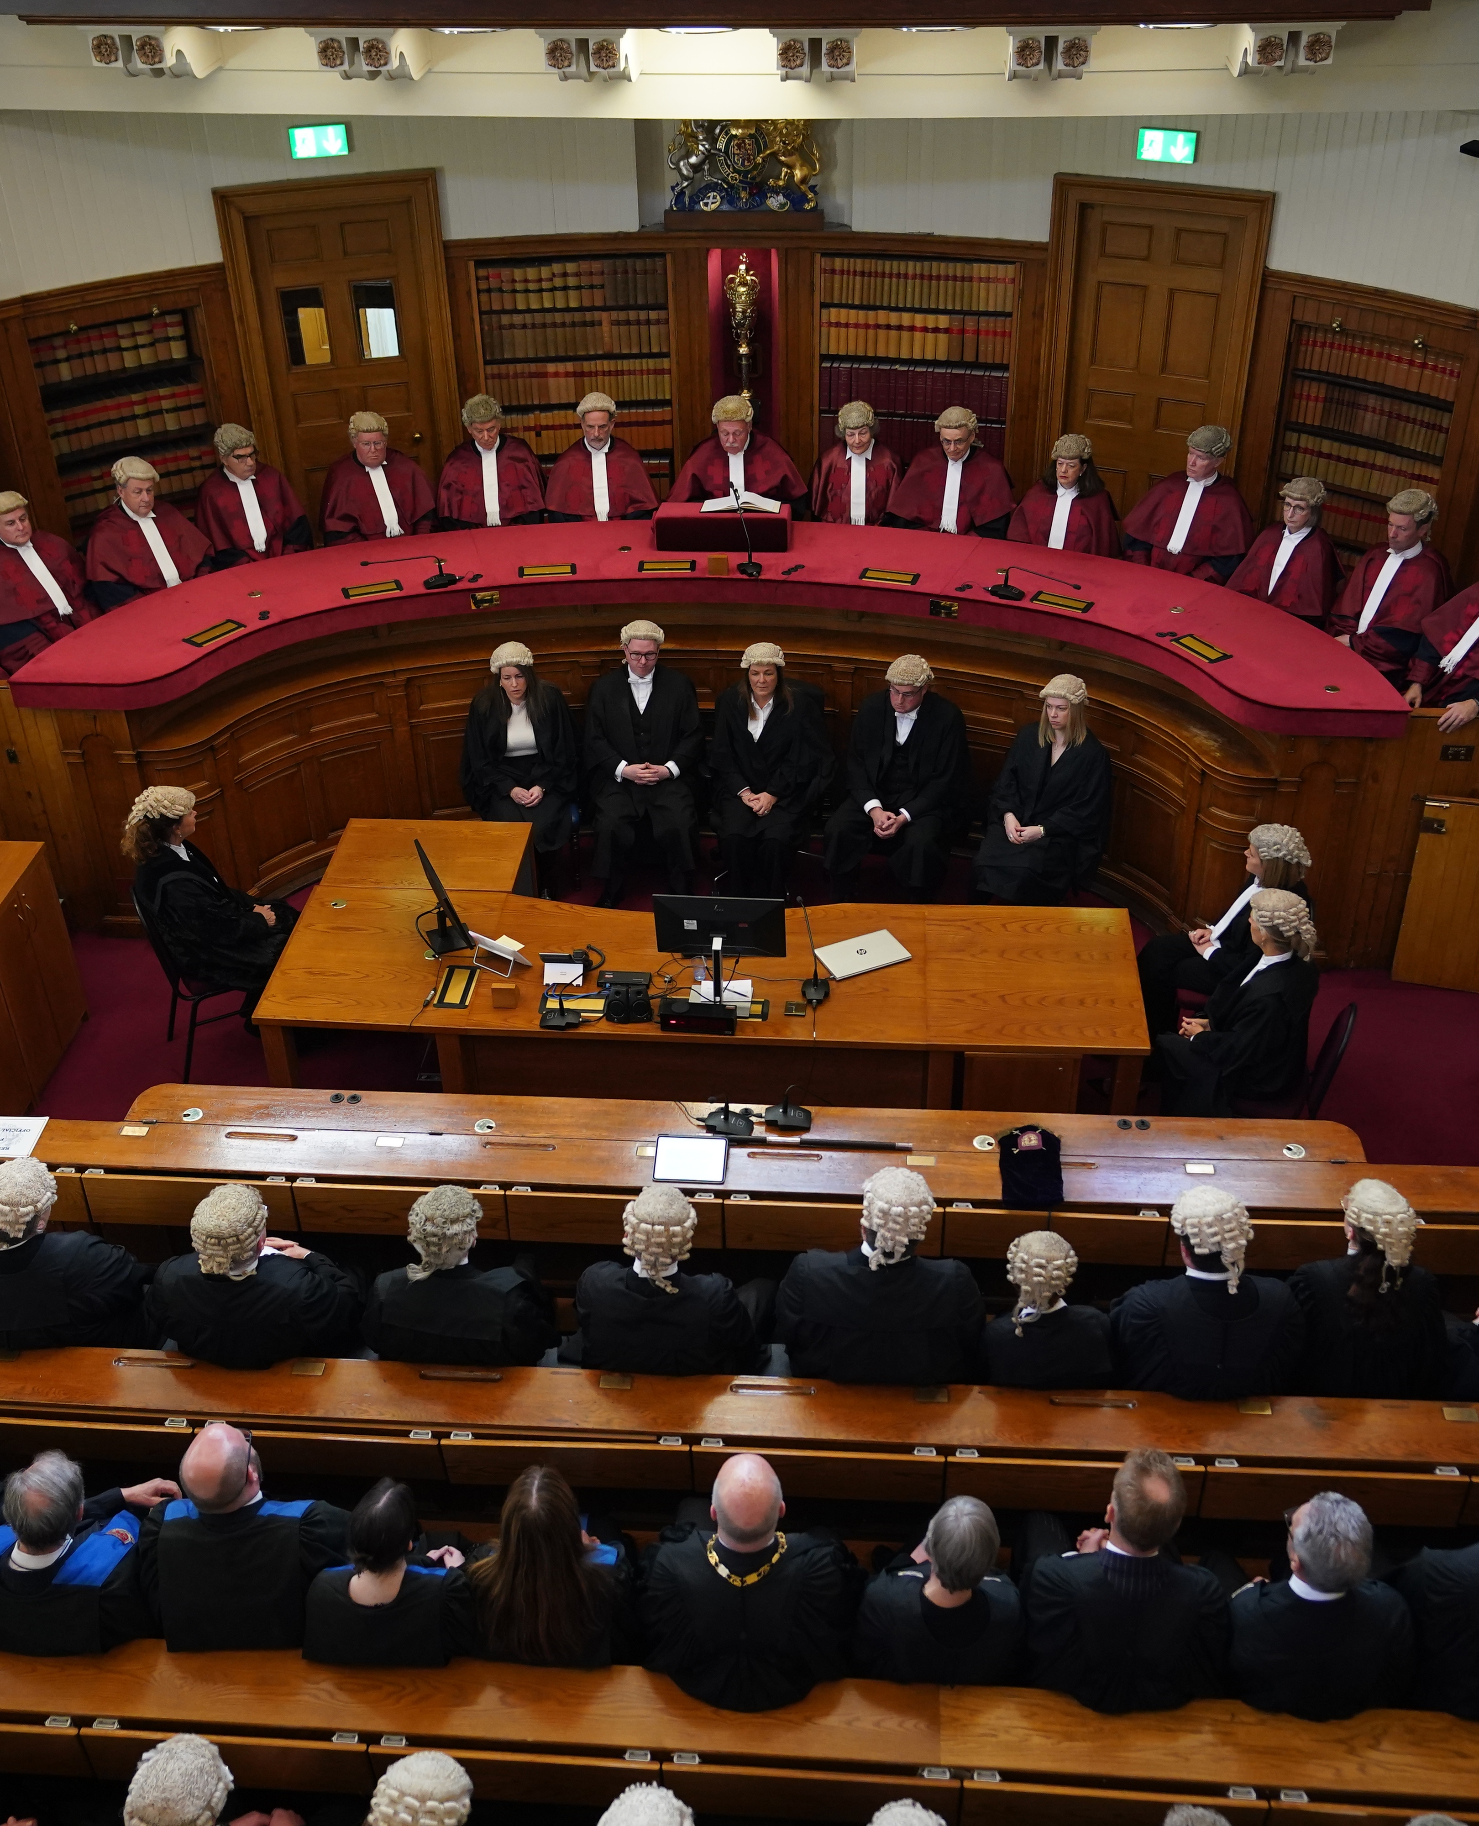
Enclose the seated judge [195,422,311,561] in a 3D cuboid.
[{"bbox_3d":[-2.614,-1.990,10.048,0.620,1.300,0.780,-14,36,-18],"label":"seated judge"}]

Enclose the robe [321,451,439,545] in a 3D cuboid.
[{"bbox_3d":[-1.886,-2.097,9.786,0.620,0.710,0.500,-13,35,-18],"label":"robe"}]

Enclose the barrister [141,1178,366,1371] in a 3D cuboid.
[{"bbox_3d":[-1.516,1.280,6.149,0.640,1.300,0.800,7,35,12],"label":"barrister"}]

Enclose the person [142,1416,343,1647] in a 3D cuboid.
[{"bbox_3d":[-1.286,1.780,5.084,0.556,1.313,0.788,3,34,6],"label":"person"}]

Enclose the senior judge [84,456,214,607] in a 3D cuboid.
[{"bbox_3d":[-2.986,-1.714,9.652,0.640,1.300,0.780,-21,39,-27],"label":"senior judge"}]

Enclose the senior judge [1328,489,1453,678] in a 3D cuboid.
[{"bbox_3d":[2.974,-1.313,8.727,0.750,1.390,0.620,-23,40,-30],"label":"senior judge"}]

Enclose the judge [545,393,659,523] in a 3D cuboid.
[{"bbox_3d":[-0.736,-2.097,10.004,0.640,1.370,0.800,-3,33,-3],"label":"judge"}]

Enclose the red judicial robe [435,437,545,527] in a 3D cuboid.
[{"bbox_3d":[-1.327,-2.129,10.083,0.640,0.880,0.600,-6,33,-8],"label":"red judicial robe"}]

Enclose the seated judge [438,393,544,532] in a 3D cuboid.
[{"bbox_3d":[-1.314,-2.090,10.014,0.640,1.370,0.800,-6,33,-8],"label":"seated judge"}]

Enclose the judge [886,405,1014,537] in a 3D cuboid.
[{"bbox_3d":[1.077,-1.973,9.773,0.650,1.390,0.750,11,35,17],"label":"judge"}]

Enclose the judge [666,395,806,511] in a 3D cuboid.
[{"bbox_3d":[-0.025,-2.205,10.286,0.720,1.290,0.820,0,34,2],"label":"judge"}]

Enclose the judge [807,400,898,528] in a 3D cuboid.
[{"bbox_3d":[0.583,-1.928,9.454,0.485,1.343,0.758,4,35,7],"label":"judge"}]

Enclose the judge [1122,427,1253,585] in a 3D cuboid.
[{"bbox_3d":[2.148,-1.671,9.004,0.606,1.394,0.758,20,39,28],"label":"judge"}]

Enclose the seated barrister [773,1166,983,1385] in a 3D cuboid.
[{"bbox_3d":[0.457,1.200,5.791,0.600,1.360,0.800,1,33,4],"label":"seated barrister"}]

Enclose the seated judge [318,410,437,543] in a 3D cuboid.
[{"bbox_3d":[-1.879,-1.964,9.842,0.640,1.370,0.800,-10,34,-13],"label":"seated judge"}]

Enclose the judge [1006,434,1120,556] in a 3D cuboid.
[{"bbox_3d":[1.710,-1.918,9.864,0.570,1.220,0.760,10,36,16],"label":"judge"}]

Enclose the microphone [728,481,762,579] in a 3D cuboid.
[{"bbox_3d":[0.017,-1.887,9.020,0.160,0.430,0.270,2,34,4],"label":"microphone"}]

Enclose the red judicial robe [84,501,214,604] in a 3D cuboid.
[{"bbox_3d":[-3.020,-1.749,9.689,0.640,0.800,0.600,-21,39,-27],"label":"red judicial robe"}]

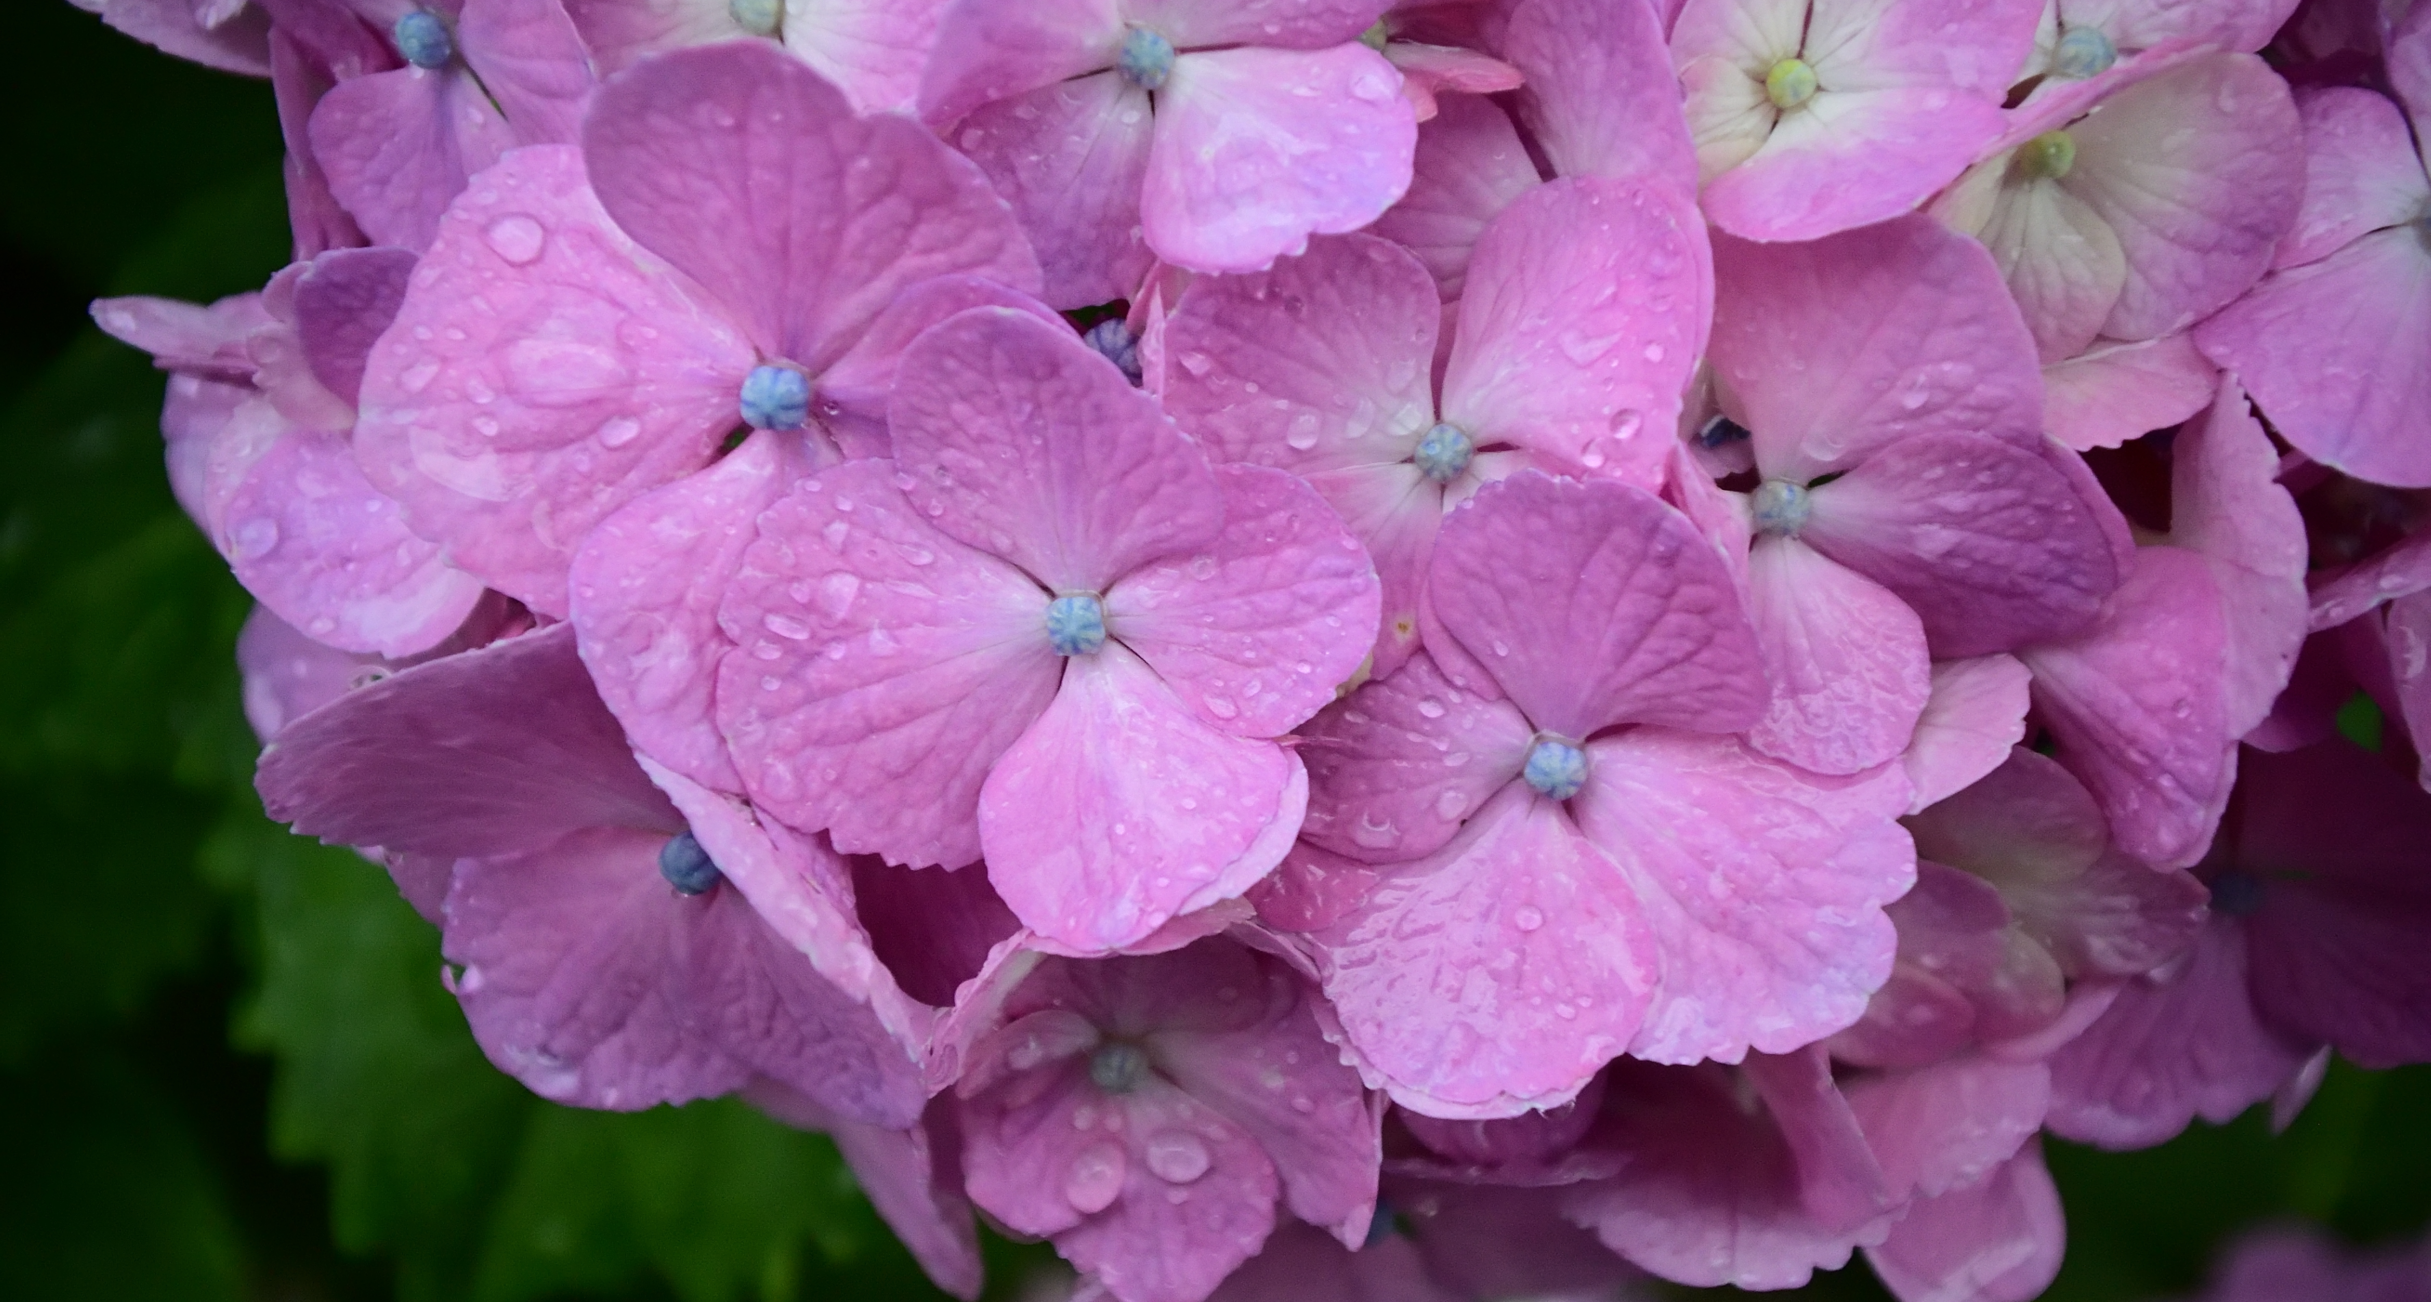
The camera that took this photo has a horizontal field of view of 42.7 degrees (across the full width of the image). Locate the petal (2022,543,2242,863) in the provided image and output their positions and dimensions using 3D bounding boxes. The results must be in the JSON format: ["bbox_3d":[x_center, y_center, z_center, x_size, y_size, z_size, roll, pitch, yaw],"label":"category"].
[{"bbox_3d":[0.078,0.005,0.264,0.019,0.028,0.010,0,3,-9],"label":"petal"}]

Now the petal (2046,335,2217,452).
[{"bbox_3d":[0.077,-0.024,0.262,0.016,0.014,0.010,0,0,-6],"label":"petal"}]

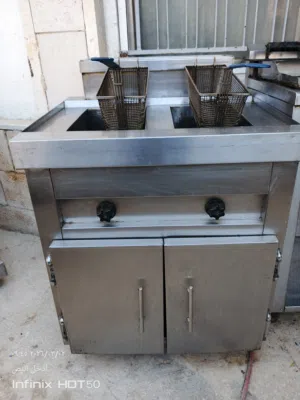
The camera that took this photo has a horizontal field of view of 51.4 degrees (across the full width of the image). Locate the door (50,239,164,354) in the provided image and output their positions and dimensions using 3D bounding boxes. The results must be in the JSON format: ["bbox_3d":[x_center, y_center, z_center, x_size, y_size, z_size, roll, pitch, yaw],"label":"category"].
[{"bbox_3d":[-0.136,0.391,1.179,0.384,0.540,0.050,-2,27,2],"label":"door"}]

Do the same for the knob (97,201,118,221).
[{"bbox_3d":[-0.148,0.038,1.061,0.065,0.067,0.042,-1,26,1],"label":"knob"}]

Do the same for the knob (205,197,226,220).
[{"bbox_3d":[0.220,0.028,1.051,0.065,0.067,0.042,-1,26,1],"label":"knob"}]

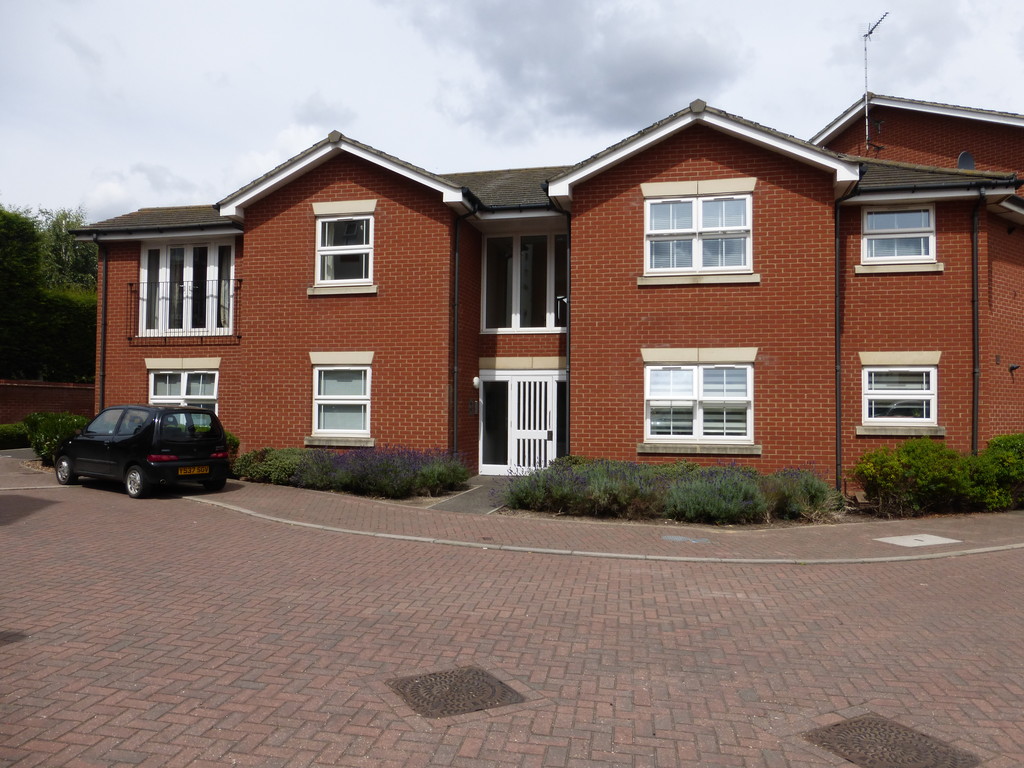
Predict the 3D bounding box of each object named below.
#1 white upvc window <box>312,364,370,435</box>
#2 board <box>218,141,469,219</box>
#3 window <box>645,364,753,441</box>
[{"bbox_3d":[-3.120,0.315,13.623,1.162,1.298,0.100,0,-2,13],"label":"white upvc window"},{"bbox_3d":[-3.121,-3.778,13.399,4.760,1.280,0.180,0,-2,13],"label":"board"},{"bbox_3d":[3.077,0.330,12.218,1.746,1.300,0.100,0,-2,13],"label":"window"}]

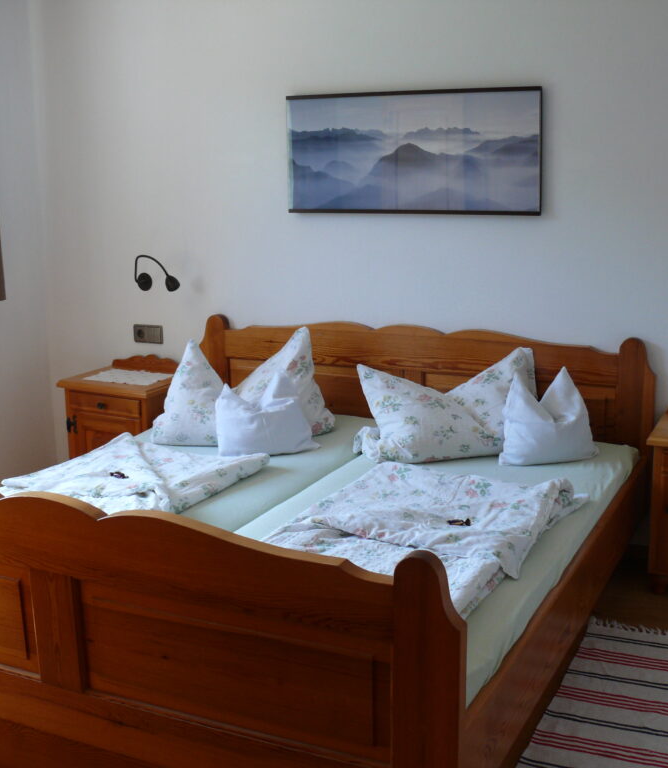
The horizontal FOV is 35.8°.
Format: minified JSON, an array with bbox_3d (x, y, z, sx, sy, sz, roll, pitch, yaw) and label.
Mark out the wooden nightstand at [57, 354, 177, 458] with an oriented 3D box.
[{"bbox_3d":[-0.893,0.214,4.569,0.476,0.642,0.371,5,13,26],"label":"wooden nightstand"}]

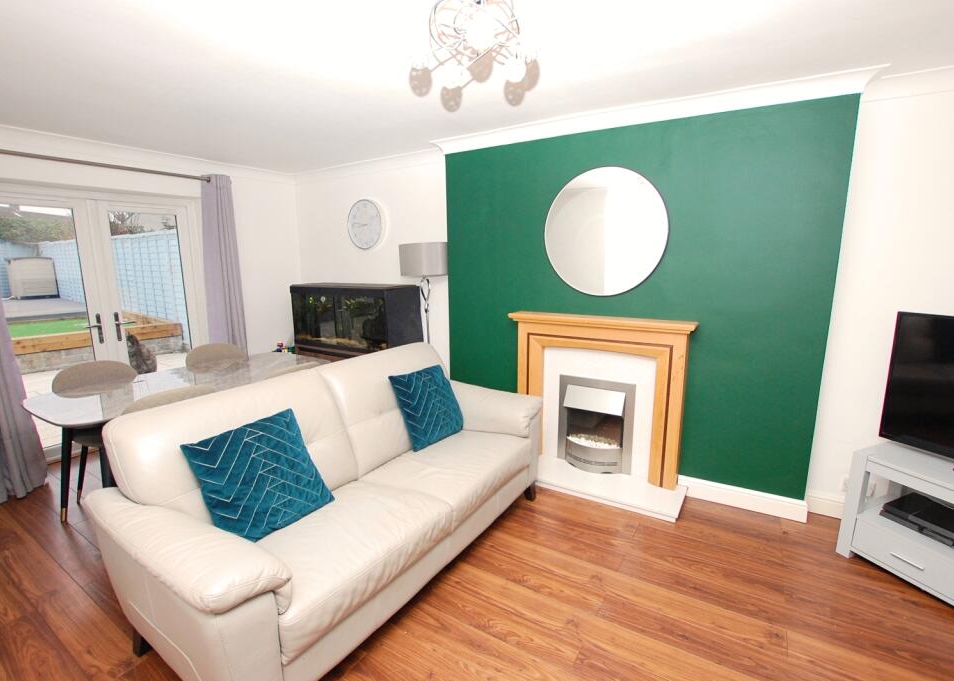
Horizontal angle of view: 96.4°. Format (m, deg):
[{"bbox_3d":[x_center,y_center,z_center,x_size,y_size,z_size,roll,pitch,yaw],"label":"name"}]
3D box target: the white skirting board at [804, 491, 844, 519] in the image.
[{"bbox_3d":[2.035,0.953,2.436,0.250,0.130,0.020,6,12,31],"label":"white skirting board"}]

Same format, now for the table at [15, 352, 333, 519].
[{"bbox_3d":[-1.747,0.602,2.797,0.870,0.750,1.600,6,12,31],"label":"table"}]

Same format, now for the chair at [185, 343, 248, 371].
[{"bbox_3d":[-1.865,0.458,3.328,0.550,0.850,0.480,6,12,31],"label":"chair"}]

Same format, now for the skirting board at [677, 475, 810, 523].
[{"bbox_3d":[1.566,0.942,2.542,0.690,0.130,0.020,6,12,31],"label":"skirting board"}]

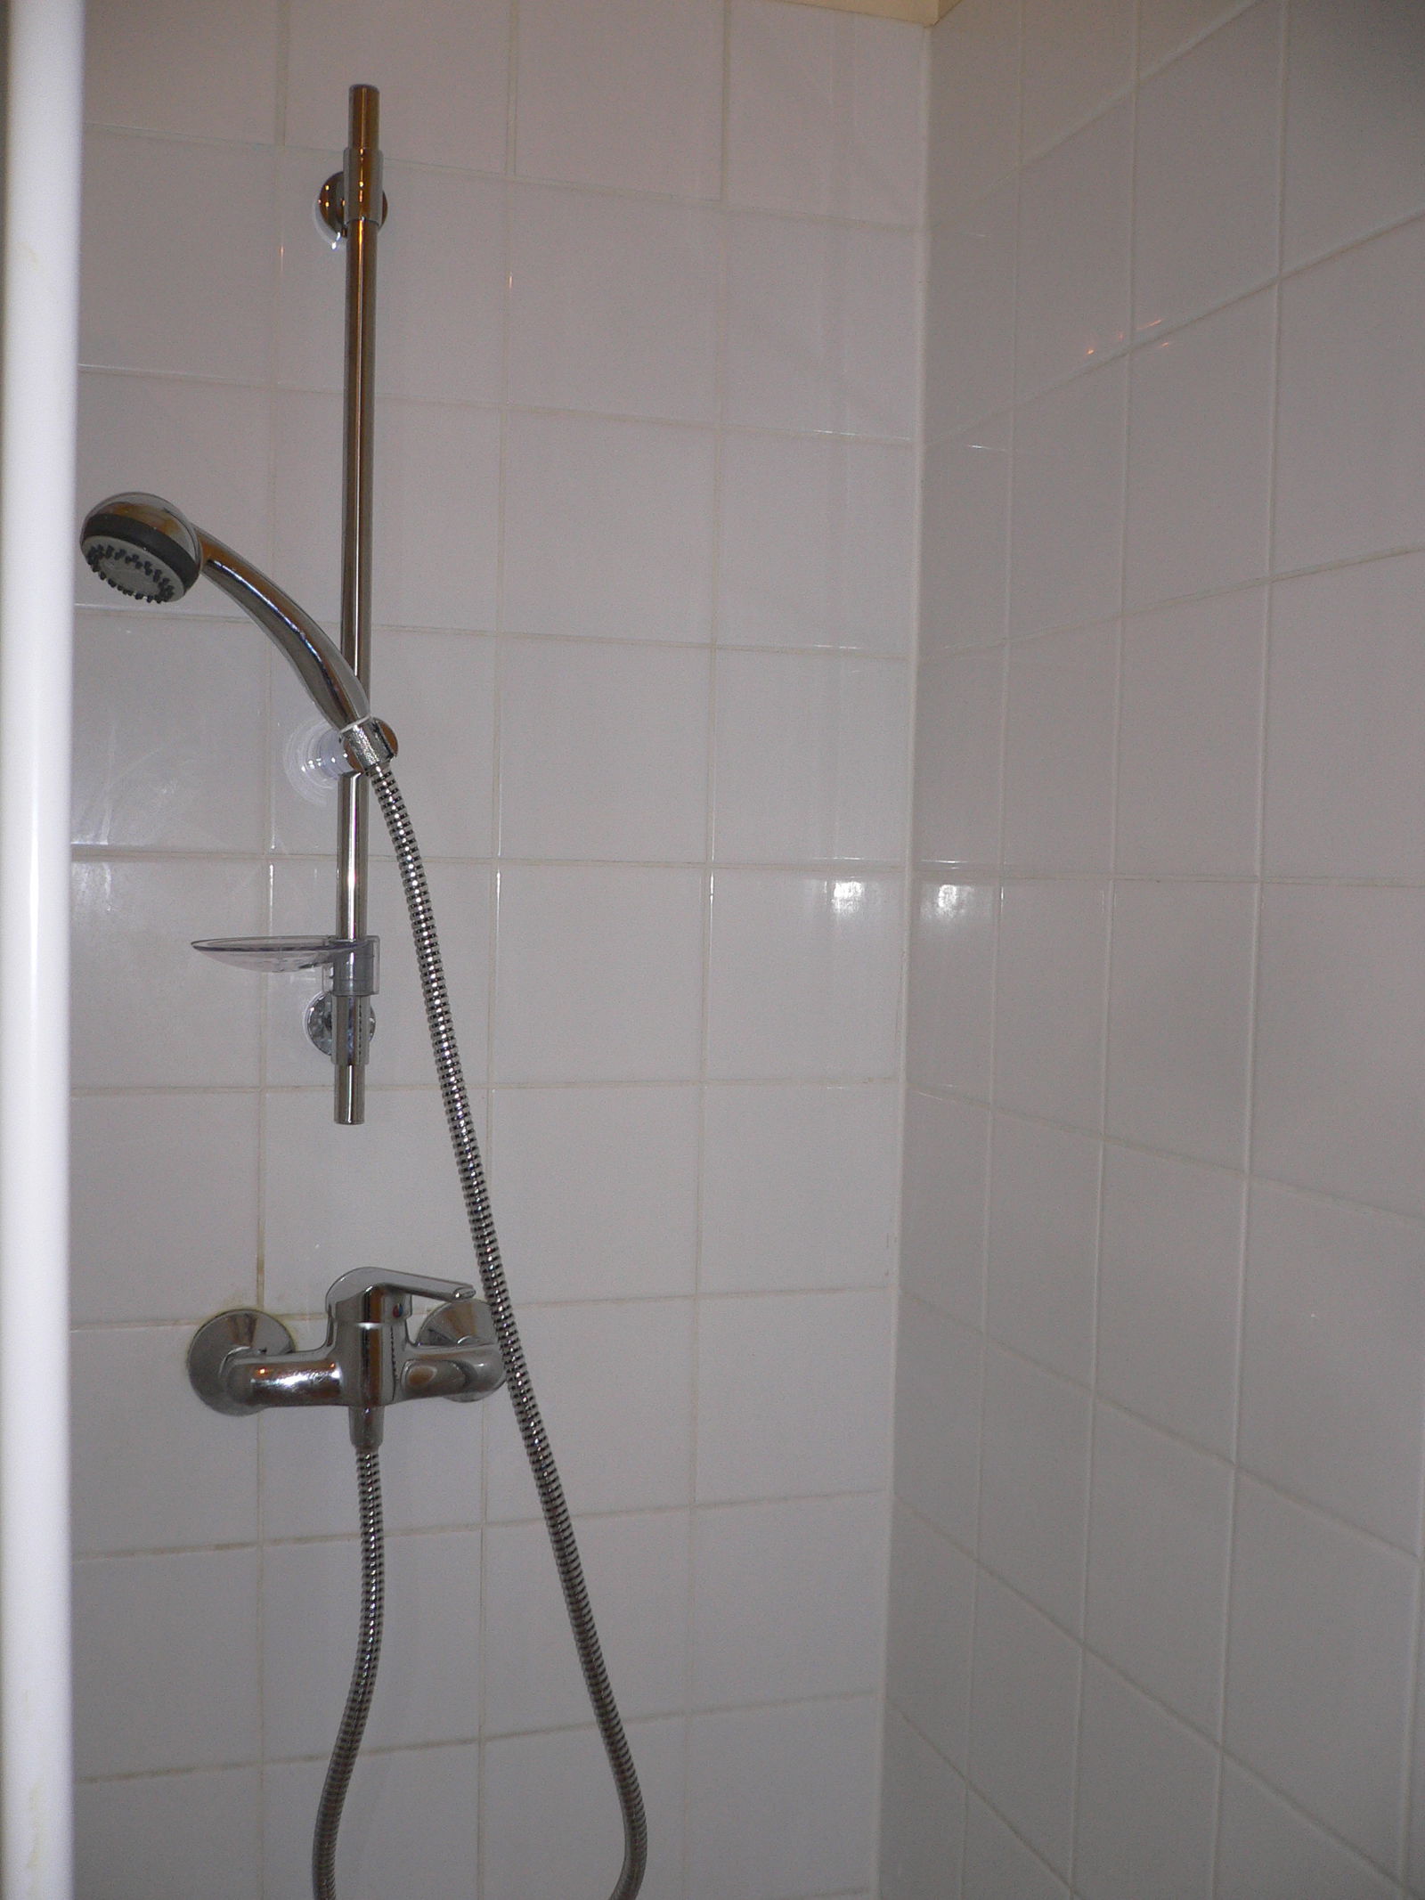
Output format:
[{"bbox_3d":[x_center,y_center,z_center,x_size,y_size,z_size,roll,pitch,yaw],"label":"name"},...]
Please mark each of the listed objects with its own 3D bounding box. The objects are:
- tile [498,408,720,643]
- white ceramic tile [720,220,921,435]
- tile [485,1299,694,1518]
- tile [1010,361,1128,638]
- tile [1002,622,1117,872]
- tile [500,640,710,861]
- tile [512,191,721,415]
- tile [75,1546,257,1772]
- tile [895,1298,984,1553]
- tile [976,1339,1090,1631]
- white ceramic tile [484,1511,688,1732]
[{"bbox_3d":[-0.070,-0.285,1.302,0.148,0.148,0.010,1,3,-19],"label":"tile"},{"bbox_3d":[0.077,-0.439,1.358,0.149,0.150,0.010,0,3,-17],"label":"white ceramic tile"},{"bbox_3d":[-0.086,0.320,1.344,0.149,0.150,0.010,1,3,-19],"label":"tile"},{"bbox_3d":[0.221,-0.274,1.176,0.010,0.150,0.143,1,3,-19],"label":"tile"},{"bbox_3d":[0.215,-0.121,1.170,0.010,0.148,0.141,1,3,-19],"label":"tile"},{"bbox_3d":[-0.073,-0.135,1.309,0.148,0.148,0.010,1,3,-19],"label":"tile"},{"bbox_3d":[-0.067,-0.440,1.313,0.148,0.150,0.010,0,3,-17],"label":"tile"},{"bbox_3d":[-0.369,0.460,1.238,0.148,0.148,0.010,1,3,-19],"label":"tile"},{"bbox_3d":[0.159,0.326,1.336,0.010,0.150,0.142,1,3,-19],"label":"tile"},{"bbox_3d":[0.205,0.333,1.203,0.010,0.150,0.143,1,3,-19],"label":"tile"},{"bbox_3d":[-0.089,0.471,1.351,0.149,0.150,0.010,1,3,-19],"label":"white ceramic tile"}]

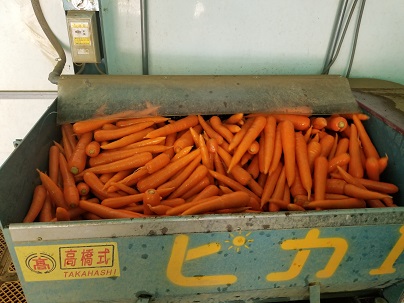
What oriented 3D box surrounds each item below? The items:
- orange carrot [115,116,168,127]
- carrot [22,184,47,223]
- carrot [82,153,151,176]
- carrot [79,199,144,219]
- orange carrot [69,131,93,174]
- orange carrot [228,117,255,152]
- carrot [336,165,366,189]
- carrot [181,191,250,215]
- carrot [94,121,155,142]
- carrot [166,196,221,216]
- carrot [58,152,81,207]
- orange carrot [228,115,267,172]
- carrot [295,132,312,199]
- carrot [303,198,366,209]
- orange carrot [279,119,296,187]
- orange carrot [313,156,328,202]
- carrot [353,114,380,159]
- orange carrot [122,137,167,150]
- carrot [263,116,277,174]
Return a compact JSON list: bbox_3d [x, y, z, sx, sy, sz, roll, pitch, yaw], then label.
[{"bbox_3d":[-0.194,-0.098,1.003,0.167,0.028,0.028,-7,28,-6],"label":"orange carrot"},{"bbox_3d":[-0.438,0.158,0.768,0.034,0.034,0.148,25,63,-23],"label":"carrot"},{"bbox_3d":[-0.254,0.047,0.891,0.214,0.035,0.035,-14,30,-8],"label":"carrot"},{"bbox_3d":[-0.229,0.156,0.774,0.177,0.031,0.031,14,-15,3],"label":"carrot"},{"bbox_3d":[-0.363,-0.027,0.949,0.046,0.046,0.204,2,46,0],"label":"orange carrot"},{"bbox_3d":[0.125,-0.060,0.930,0.031,0.031,0.178,34,56,4],"label":"orange carrot"},{"bbox_3d":[0.455,0.091,0.878,0.144,0.030,0.030,41,44,23],"label":"carrot"},{"bbox_3d":[0.038,0.147,0.830,0.194,0.038,0.038,-13,30,-8],"label":"carrot"},{"bbox_3d":[-0.247,-0.073,0.975,0.191,0.034,0.034,-14,30,-10],"label":"carrot"},{"bbox_3d":[-0.007,0.146,0.788,0.171,0.034,0.034,-10,-10,-10],"label":"carrot"},{"bbox_3d":[-0.375,0.077,0.845,0.039,0.039,0.194,-13,53,-25],"label":"carrot"},{"bbox_3d":[0.137,-0.024,0.936,0.037,0.037,0.239,18,58,29],"label":"orange carrot"},{"bbox_3d":[0.301,0.039,0.895,0.037,0.037,0.215,1,62,0],"label":"carrot"},{"bbox_3d":[0.372,0.148,0.852,0.170,0.034,0.034,1,28,-1],"label":"carrot"},{"bbox_3d":[0.269,0.000,0.941,0.038,0.038,0.234,4,61,5],"label":"orange carrot"},{"bbox_3d":[0.335,0.091,0.857,0.037,0.037,0.175,1,61,21],"label":"orange carrot"},{"bbox_3d":[0.525,-0.046,0.970,0.030,0.030,0.195,-28,50,27],"label":"carrot"},{"bbox_3d":[-0.194,-0.015,0.873,0.189,0.032,0.032,-15,4,-8],"label":"orange carrot"},{"bbox_3d":[0.196,-0.021,0.891,0.034,0.034,0.200,5,59,12],"label":"carrot"}]

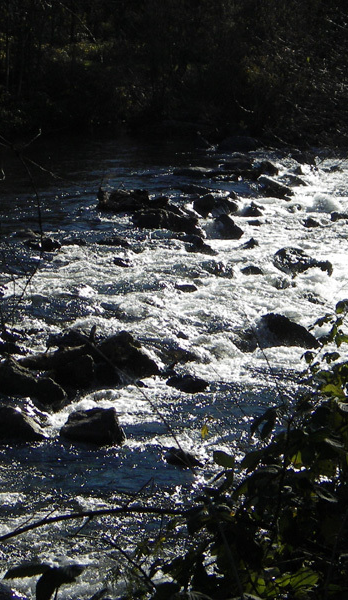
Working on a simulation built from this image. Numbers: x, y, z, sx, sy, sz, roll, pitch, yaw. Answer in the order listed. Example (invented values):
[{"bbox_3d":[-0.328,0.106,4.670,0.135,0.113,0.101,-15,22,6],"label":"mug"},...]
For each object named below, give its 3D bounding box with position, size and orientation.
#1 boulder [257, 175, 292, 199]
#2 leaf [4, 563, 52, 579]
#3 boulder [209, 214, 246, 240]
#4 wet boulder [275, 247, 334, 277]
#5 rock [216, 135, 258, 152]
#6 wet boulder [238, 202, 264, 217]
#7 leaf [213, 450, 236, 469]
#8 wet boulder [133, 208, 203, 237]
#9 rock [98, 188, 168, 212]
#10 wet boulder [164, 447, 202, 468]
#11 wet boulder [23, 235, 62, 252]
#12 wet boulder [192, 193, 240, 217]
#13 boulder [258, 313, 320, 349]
[{"bbox_3d":[2.037,-2.312,29.455,0.730,0.516,0.543,1,13,4],"label":"boulder"},{"bbox_3d":[-0.236,0.437,2.350,0.078,0.015,0.050,-5,27,-21],"label":"leaf"},{"bbox_3d":[0.875,-1.238,24.256,0.591,0.344,0.503,2,13,10],"label":"boulder"},{"bbox_3d":[1.879,-0.583,21.283,0.864,0.353,0.605,5,13,20],"label":"wet boulder"},{"bbox_3d":[1.578,-3.899,36.163,1.042,0.391,0.729,0,12,0],"label":"rock"},{"bbox_3d":[1.456,-1.712,27.322,0.488,0.278,0.364,1,13,3],"label":"wet boulder"},{"bbox_3d":[0.167,0.526,4.800,0.079,0.059,0.035,0,13,0],"label":"leaf"},{"bbox_3d":[-0.094,-1.335,24.632,1.214,0.373,0.789,5,13,20],"label":"wet boulder"},{"bbox_3d":[-0.778,-1.938,27.908,1.344,0.479,0.797,0,13,-2],"label":"rock"},{"bbox_3d":[0.084,1.380,12.873,0.332,0.144,0.249,2,13,10],"label":"wet boulder"},{"bbox_3d":[-2.169,-0.953,23.974,0.659,0.307,0.491,-1,13,-5],"label":"wet boulder"},{"bbox_3d":[0.757,-1.739,26.544,0.828,0.331,0.662,2,13,10],"label":"wet boulder"},{"bbox_3d":[1.436,0.347,18.047,0.770,0.460,0.571,1,13,5],"label":"boulder"}]

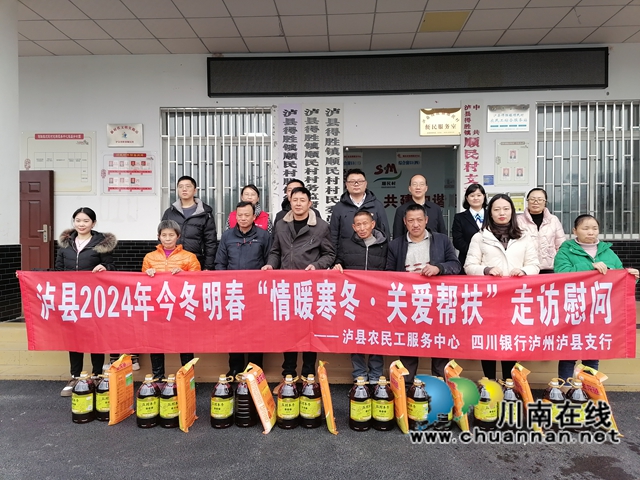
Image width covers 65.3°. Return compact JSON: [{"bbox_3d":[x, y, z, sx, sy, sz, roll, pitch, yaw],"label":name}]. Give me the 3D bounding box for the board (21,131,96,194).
[{"bbox_3d":[-4.072,-1.193,7.758,1.229,1.002,0.025,0,1,3],"label":"board"}]

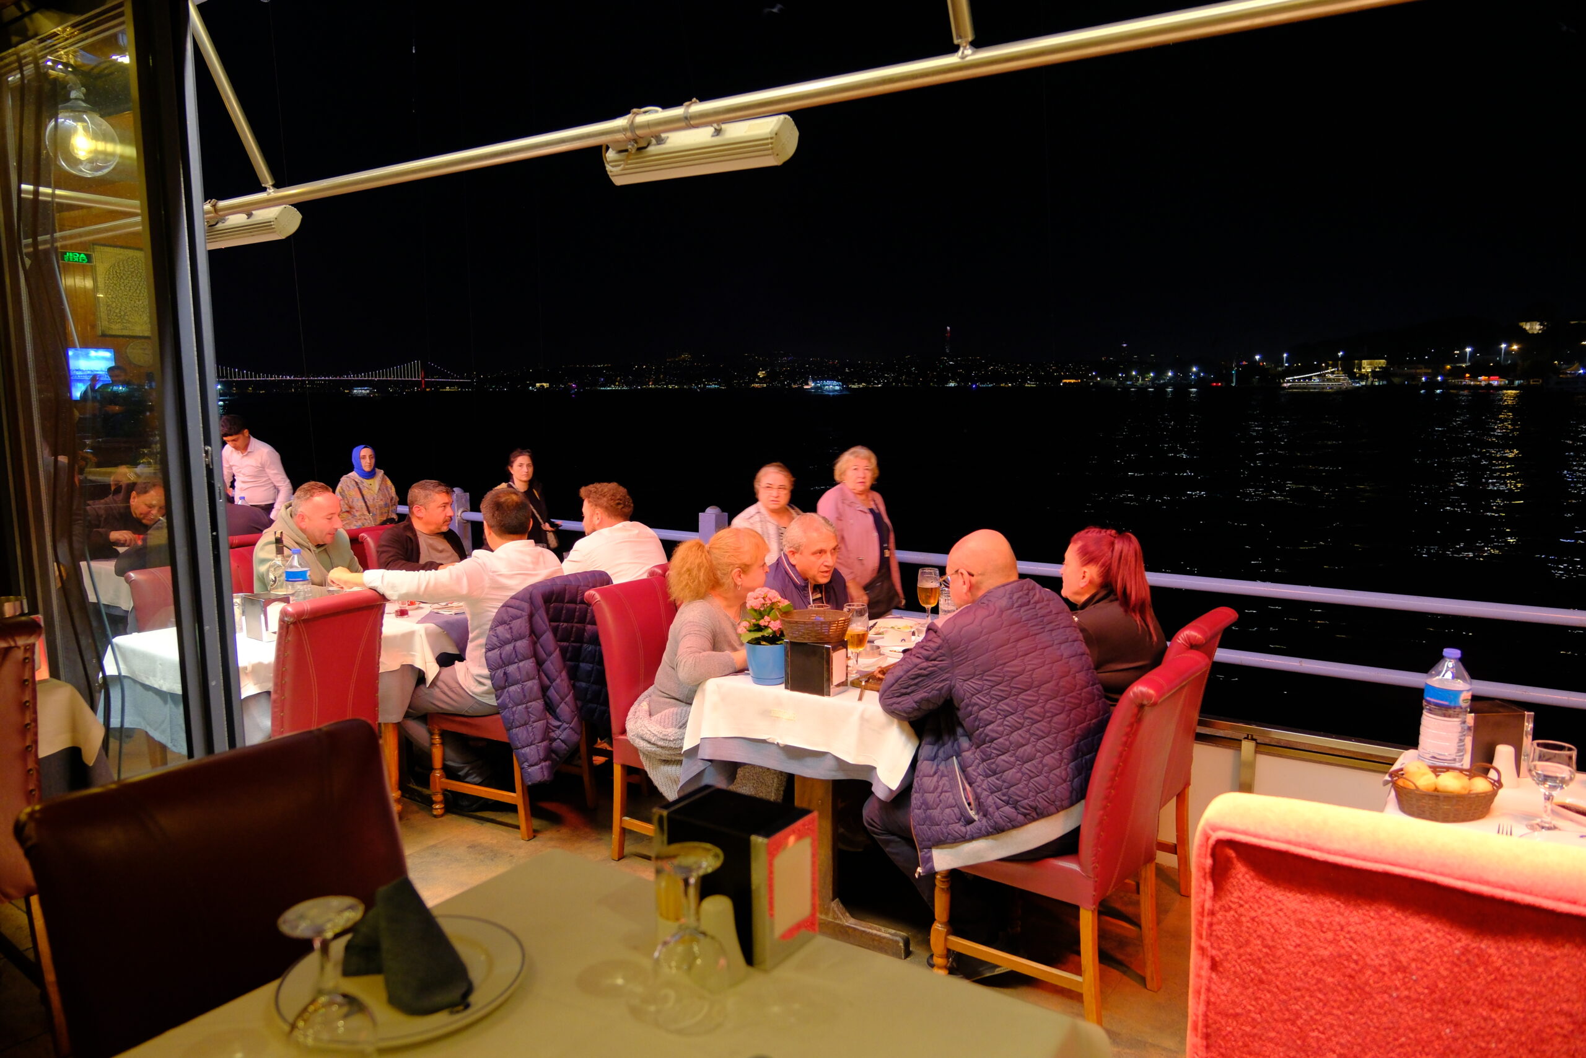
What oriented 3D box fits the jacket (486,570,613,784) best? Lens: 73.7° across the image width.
[{"bbox_3d":[-0.954,0.575,4.240,0.280,0.800,0.540,4,9,31],"label":"jacket"}]

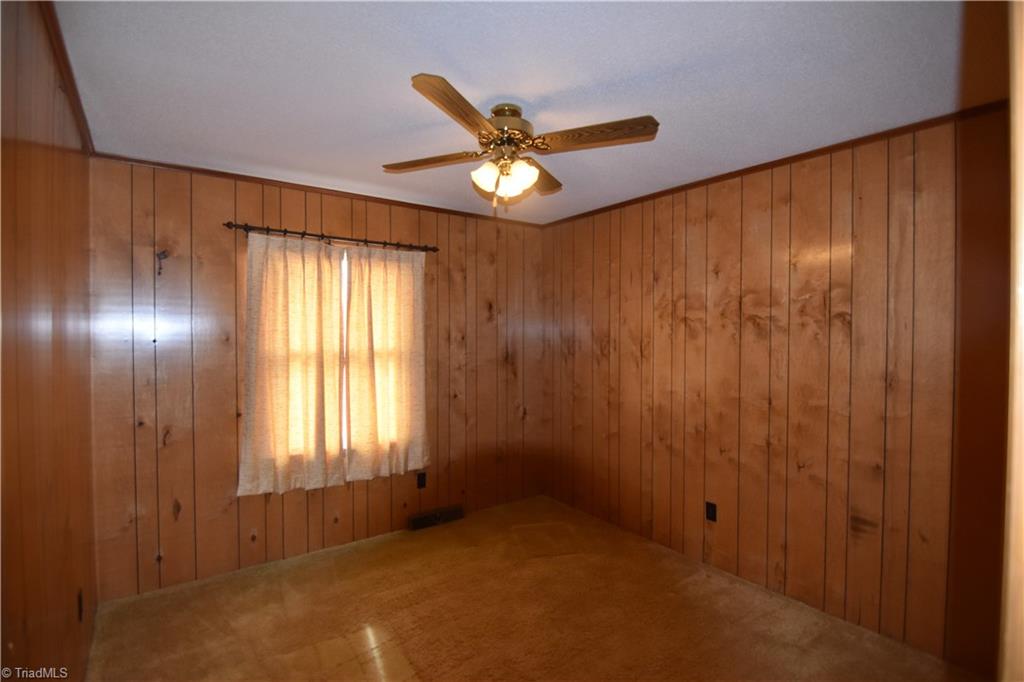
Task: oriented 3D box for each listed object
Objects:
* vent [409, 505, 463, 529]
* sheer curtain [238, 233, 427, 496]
[{"bbox_3d":[-0.575,1.373,3.566,0.429,0.104,0.069,-1,1,-33],"label":"vent"},{"bbox_3d":[-1.171,0.141,3.155,1.202,1.616,0.121,-1,1,-33],"label":"sheer curtain"}]

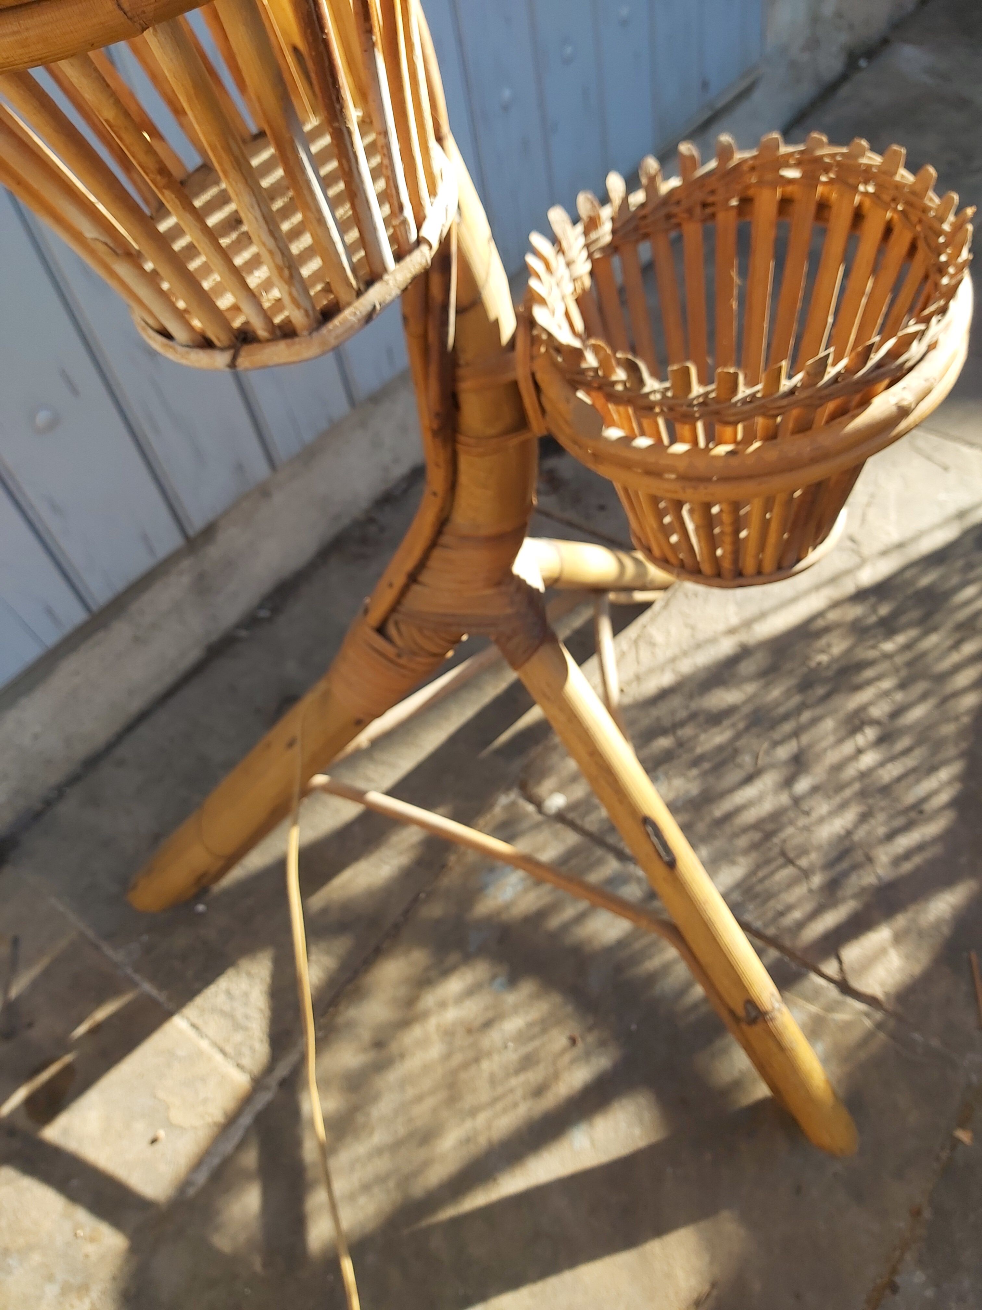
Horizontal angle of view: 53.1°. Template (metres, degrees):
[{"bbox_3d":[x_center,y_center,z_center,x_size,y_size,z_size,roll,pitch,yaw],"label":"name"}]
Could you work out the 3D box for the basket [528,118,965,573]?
[{"bbox_3d":[0.144,-0.157,0.578,0.229,0.188,0.229,-13,49,0],"label":"basket"}]

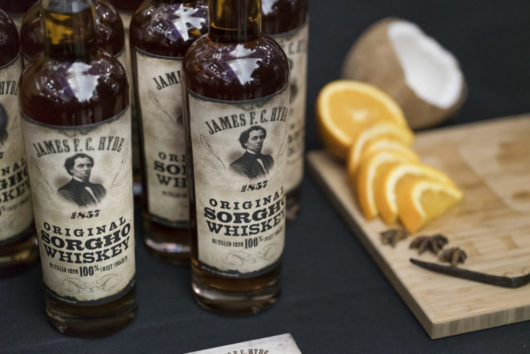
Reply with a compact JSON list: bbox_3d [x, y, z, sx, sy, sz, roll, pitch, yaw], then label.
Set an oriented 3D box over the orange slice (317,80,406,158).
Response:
[{"bbox_3d":[0.080,-0.040,1.108,0.084,0.042,0.084,-27,66,-38],"label":"orange slice"}]

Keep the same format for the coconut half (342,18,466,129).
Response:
[{"bbox_3d":[0.122,-0.089,1.179,0.107,0.079,0.107,48,39,-3],"label":"coconut half"}]

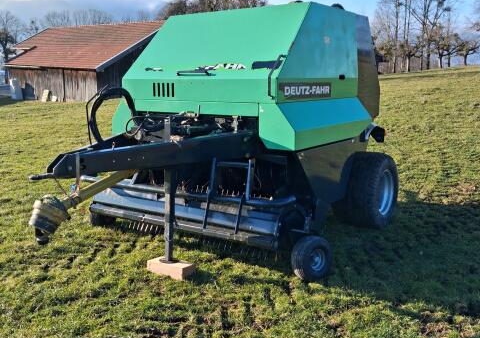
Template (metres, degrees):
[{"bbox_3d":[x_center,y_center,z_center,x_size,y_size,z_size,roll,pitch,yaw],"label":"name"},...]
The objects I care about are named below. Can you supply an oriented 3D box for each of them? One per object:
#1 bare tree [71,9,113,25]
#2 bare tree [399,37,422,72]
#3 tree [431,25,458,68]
[{"bbox_3d":[-23.654,-18.645,78.919,6.410,12.637,6.090,0,10,0],"label":"bare tree"},{"bbox_3d":[21.171,-14.128,61.649,2.981,4.098,2.832,0,10,0],"label":"bare tree"},{"bbox_3d":[25.392,-15.058,61.563,3.478,5.103,3.304,0,10,0],"label":"tree"}]

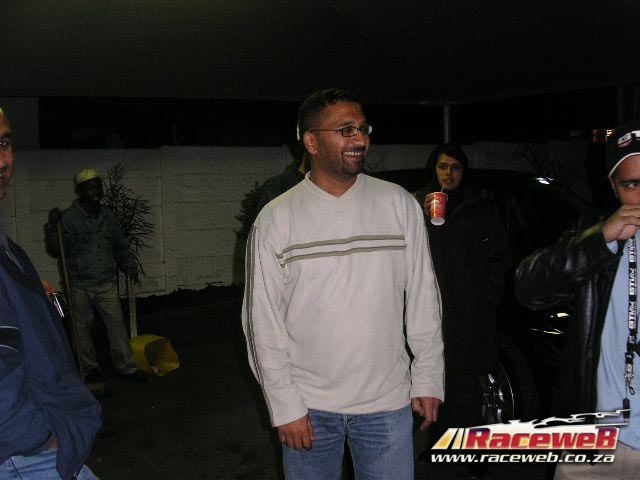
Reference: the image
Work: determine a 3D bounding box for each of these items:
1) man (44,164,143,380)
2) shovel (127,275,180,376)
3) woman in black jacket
[{"bbox_3d":[-1.800,0.286,5.621,0.720,1.690,0.450,-3,3,-14],"label":"man"},{"bbox_3d":[-1.362,0.693,5.805,0.380,0.820,0.330,-1,4,29],"label":"shovel"},{"bbox_3d":[0.715,0.338,3.446,0.500,1.620,0.380,-1,3,17],"label":"woman in black jacket"}]

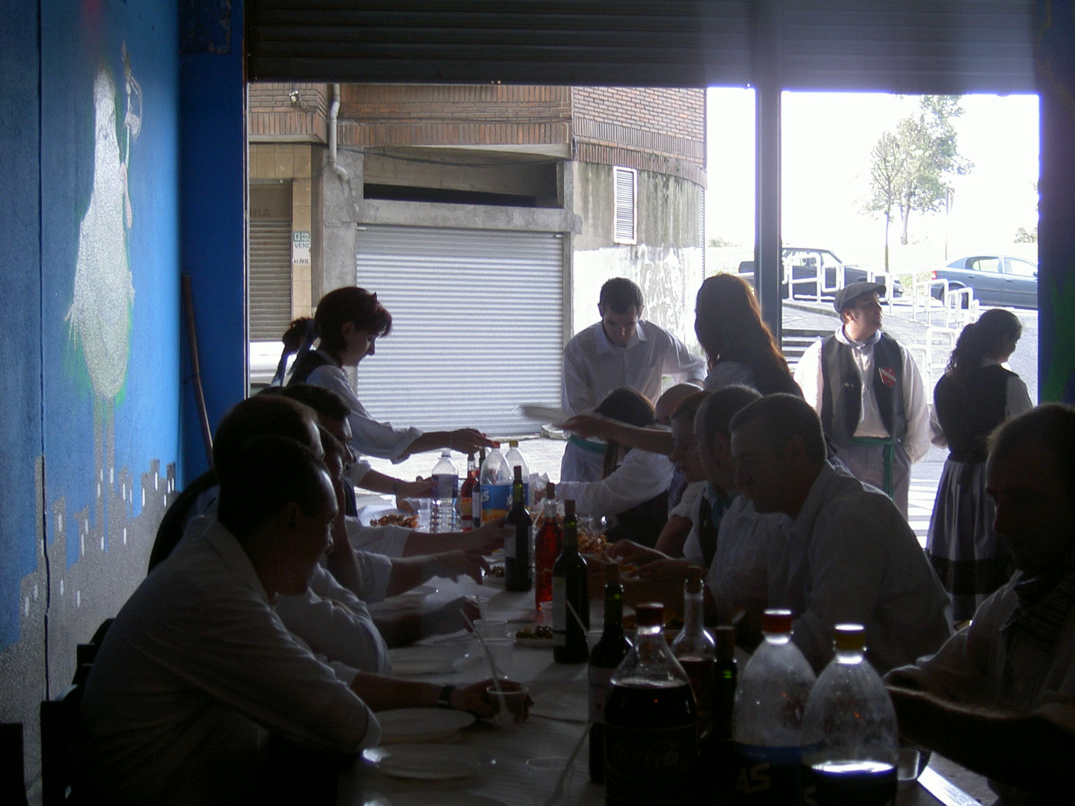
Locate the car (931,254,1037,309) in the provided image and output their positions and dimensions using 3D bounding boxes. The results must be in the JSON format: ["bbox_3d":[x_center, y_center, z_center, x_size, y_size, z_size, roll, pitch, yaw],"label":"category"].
[{"bbox_3d":[12.025,-2.977,43.400,4.280,1.420,1.710,5,3,14],"label":"car"}]

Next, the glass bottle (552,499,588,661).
[{"bbox_3d":[0.070,0.365,3.535,0.075,0.333,0.075,0,2,0],"label":"glass bottle"}]

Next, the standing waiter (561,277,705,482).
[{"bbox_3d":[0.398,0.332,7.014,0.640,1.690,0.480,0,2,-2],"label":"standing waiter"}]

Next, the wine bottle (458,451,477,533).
[{"bbox_3d":[-0.230,0.319,5.963,0.074,0.305,0.074,0,2,0],"label":"wine bottle"}]

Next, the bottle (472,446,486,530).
[{"bbox_3d":[-0.192,0.315,6.034,0.075,0.318,0.075,0,2,0],"label":"bottle"}]

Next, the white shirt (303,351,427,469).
[{"bbox_3d":[-0.588,0.056,5.655,0.430,0.480,0.440,-1,2,-14],"label":"white shirt"}]

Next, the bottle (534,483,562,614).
[{"bbox_3d":[0.033,0.363,4.374,0.075,0.316,0.075,0,2,0],"label":"bottle"}]

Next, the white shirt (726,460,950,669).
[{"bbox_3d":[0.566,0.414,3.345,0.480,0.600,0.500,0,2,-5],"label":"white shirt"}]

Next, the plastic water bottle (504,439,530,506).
[{"bbox_3d":[-0.083,0.301,6.113,0.108,0.330,0.108,0,2,0],"label":"plastic water bottle"}]

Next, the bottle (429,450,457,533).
[{"bbox_3d":[-0.307,0.319,5.664,0.090,0.318,0.090,0,2,0],"label":"bottle"}]

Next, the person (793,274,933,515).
[{"bbox_3d":[1.562,0.283,8.200,0.630,1.722,0.360,0,2,7],"label":"person"}]

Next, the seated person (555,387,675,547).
[{"bbox_3d":[0.286,0.587,5.520,0.640,1.265,0.500,0,2,-6],"label":"seated person"}]

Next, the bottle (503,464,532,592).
[{"bbox_3d":[-0.053,0.343,4.713,0.075,0.336,0.075,0,2,0],"label":"bottle"}]

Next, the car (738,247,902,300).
[{"bbox_3d":[7.363,-3.315,44.500,4.250,1.570,1.720,3,2,6],"label":"car"}]

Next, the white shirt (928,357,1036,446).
[{"bbox_3d":[2.242,0.011,8.620,0.470,0.460,0.290,1,2,27],"label":"white shirt"}]

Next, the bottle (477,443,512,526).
[{"bbox_3d":[-0.141,0.301,5.885,0.107,0.330,0.107,0,2,0],"label":"bottle"}]

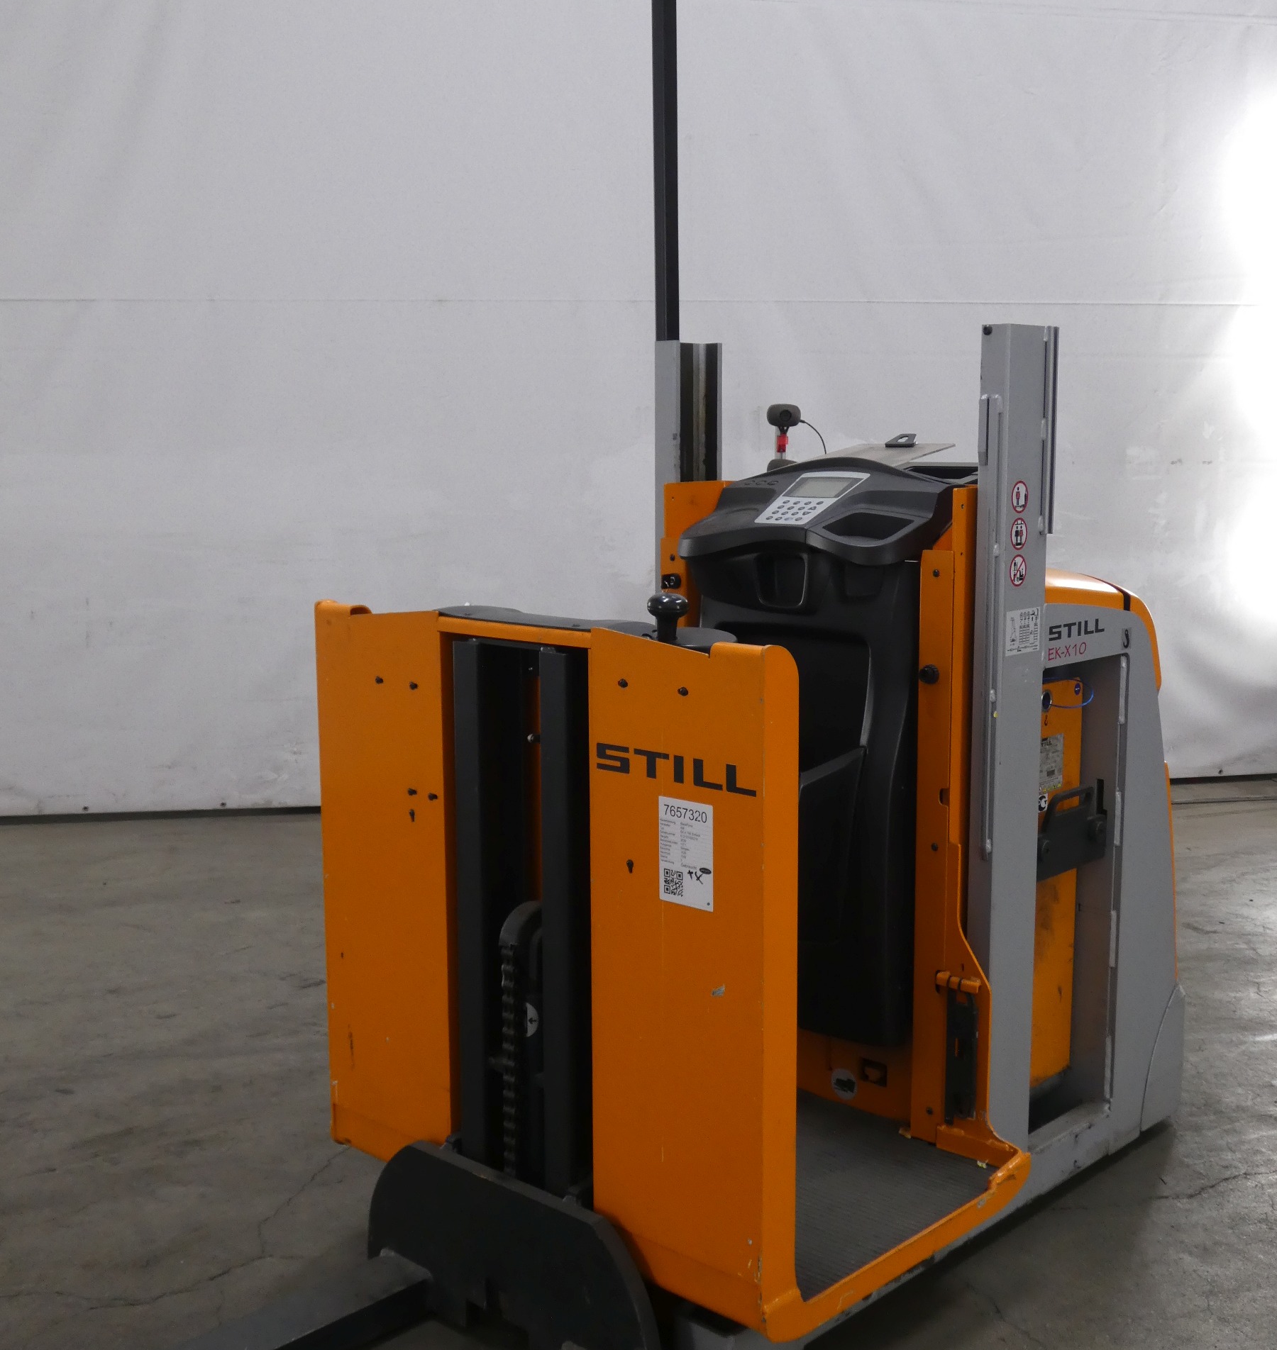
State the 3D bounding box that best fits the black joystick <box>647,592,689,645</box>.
[{"bbox_3d":[0.041,-0.081,2.299,0.058,0.071,0.058,0,8,0],"label":"black joystick"}]

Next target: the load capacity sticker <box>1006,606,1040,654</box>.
[{"bbox_3d":[0.615,-0.069,2.591,0.002,0.071,0.100,7,11,44],"label":"load capacity sticker"}]

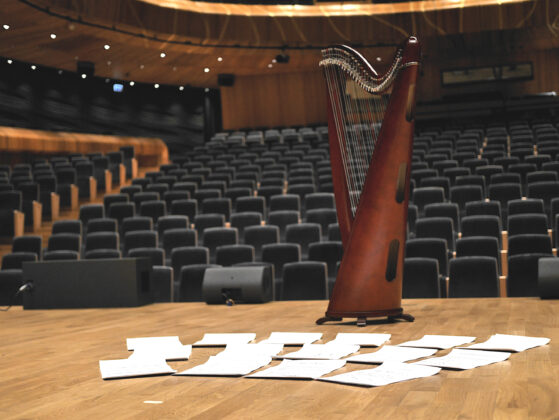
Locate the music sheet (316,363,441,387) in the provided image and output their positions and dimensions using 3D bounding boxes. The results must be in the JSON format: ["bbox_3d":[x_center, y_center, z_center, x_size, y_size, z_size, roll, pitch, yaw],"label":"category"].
[{"bbox_3d":[0.370,0.602,2.939,0.369,0.020,0.279,1,-4,-45],"label":"music sheet"}]

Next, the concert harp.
[{"bbox_3d":[0.593,-0.206,5.131,0.520,1.850,0.920,0,-4,-36],"label":"concert harp"}]

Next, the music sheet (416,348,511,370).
[{"bbox_3d":[0.736,0.606,3.270,0.279,0.020,0.369,-4,-4,41],"label":"music sheet"}]

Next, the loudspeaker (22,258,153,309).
[{"bbox_3d":[-1.831,0.710,7.824,1.134,0.450,0.450,-3,-3,14],"label":"loudspeaker"}]

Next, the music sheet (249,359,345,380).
[{"bbox_3d":[0.057,0.483,2.447,0.214,0.016,0.303,-2,-2,22],"label":"music sheet"}]

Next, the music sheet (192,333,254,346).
[{"bbox_3d":[-0.284,0.691,4.285,0.279,0.020,0.369,-2,-3,4],"label":"music sheet"}]

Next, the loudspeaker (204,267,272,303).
[{"bbox_3d":[-0.369,0.704,7.672,0.600,0.350,0.380,-3,-3,17],"label":"loudspeaker"}]

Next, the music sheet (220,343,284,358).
[{"bbox_3d":[-0.107,0.504,2.870,0.214,0.016,0.303,-1,-2,7],"label":"music sheet"}]

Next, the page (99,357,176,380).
[{"bbox_3d":[-0.452,0.498,2.553,0.214,0.016,0.303,-1,-2,-14],"label":"page"}]

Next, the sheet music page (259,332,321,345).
[{"bbox_3d":[0.035,0.515,3.227,0.214,0.016,0.303,-2,-2,15],"label":"sheet music page"}]

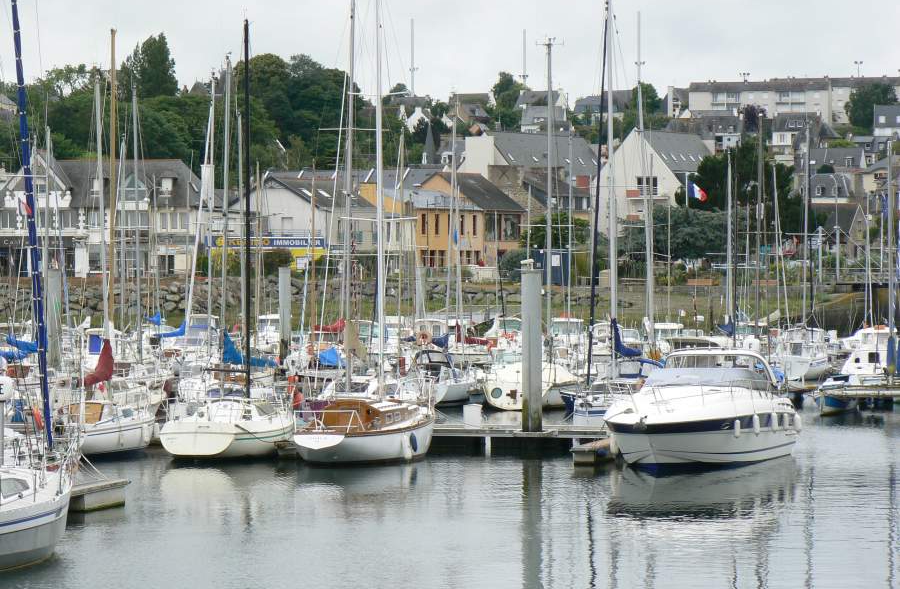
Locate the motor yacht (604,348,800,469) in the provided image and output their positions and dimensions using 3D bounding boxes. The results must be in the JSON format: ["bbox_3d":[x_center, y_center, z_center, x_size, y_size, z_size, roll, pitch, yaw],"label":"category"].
[{"bbox_3d":[6.250,2.874,95.800,3.300,3.100,10.000,0,0,14],"label":"motor yacht"}]

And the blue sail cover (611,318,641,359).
[{"bbox_3d":[4.959,1.215,108.000,0.350,1.050,2.900,0,0,17],"label":"blue sail cover"}]

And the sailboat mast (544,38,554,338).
[{"bbox_3d":[3.688,-3.771,142.000,0.150,11.481,0.150,0,0,17],"label":"sailboat mast"}]

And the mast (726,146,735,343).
[{"bbox_3d":[10.995,-1.707,150.000,0.140,7.654,0.140,-1,0,17],"label":"mast"}]

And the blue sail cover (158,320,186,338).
[{"bbox_3d":[-11.388,1.408,156.000,0.320,0.720,2.800,0,0,17],"label":"blue sail cover"}]

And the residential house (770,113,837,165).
[{"bbox_3d":[62.610,-27.375,675.000,11.000,9.400,9.000,0,0,6],"label":"residential house"}]

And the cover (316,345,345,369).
[{"bbox_3d":[-5.847,3.034,187.000,0.700,1.100,2.400,0,0,18],"label":"cover"}]

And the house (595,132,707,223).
[{"bbox_3d":[21.239,-11.575,395.000,11.000,11.300,11.500,0,0,25],"label":"house"}]

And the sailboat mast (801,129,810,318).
[{"bbox_3d":[17.350,-3.455,186.000,0.200,9.800,0.200,0,0,18],"label":"sailboat mast"}]

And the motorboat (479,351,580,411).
[{"bbox_3d":[3.620,3.374,148.200,2.600,2.350,7.000,0,0,18],"label":"motorboat"}]

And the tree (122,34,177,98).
[{"bbox_3d":[-40.885,-30.749,520.000,8.000,9.800,7.500,0,0,0],"label":"tree"}]

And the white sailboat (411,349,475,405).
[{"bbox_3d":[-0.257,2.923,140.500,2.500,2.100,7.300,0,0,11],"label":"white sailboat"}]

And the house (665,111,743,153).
[{"bbox_3d":[37.807,-23.862,570.000,11.800,6.600,8.500,0,0,9],"label":"house"}]

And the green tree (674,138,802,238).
[{"bbox_3d":[26.603,-9.616,350.000,11.700,10.000,10.000,0,0,0],"label":"green tree"}]

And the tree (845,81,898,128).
[{"bbox_3d":[82.714,-37.089,750.000,9.800,9.400,9.500,0,0,0],"label":"tree"}]

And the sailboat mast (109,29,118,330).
[{"bbox_3d":[-12.363,-3.974,140.000,0.180,11.466,0.180,0,0,17],"label":"sailboat mast"}]

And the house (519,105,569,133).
[{"bbox_3d":[18.991,-34.402,760.000,9.000,6.200,8.000,0,0,12],"label":"house"}]

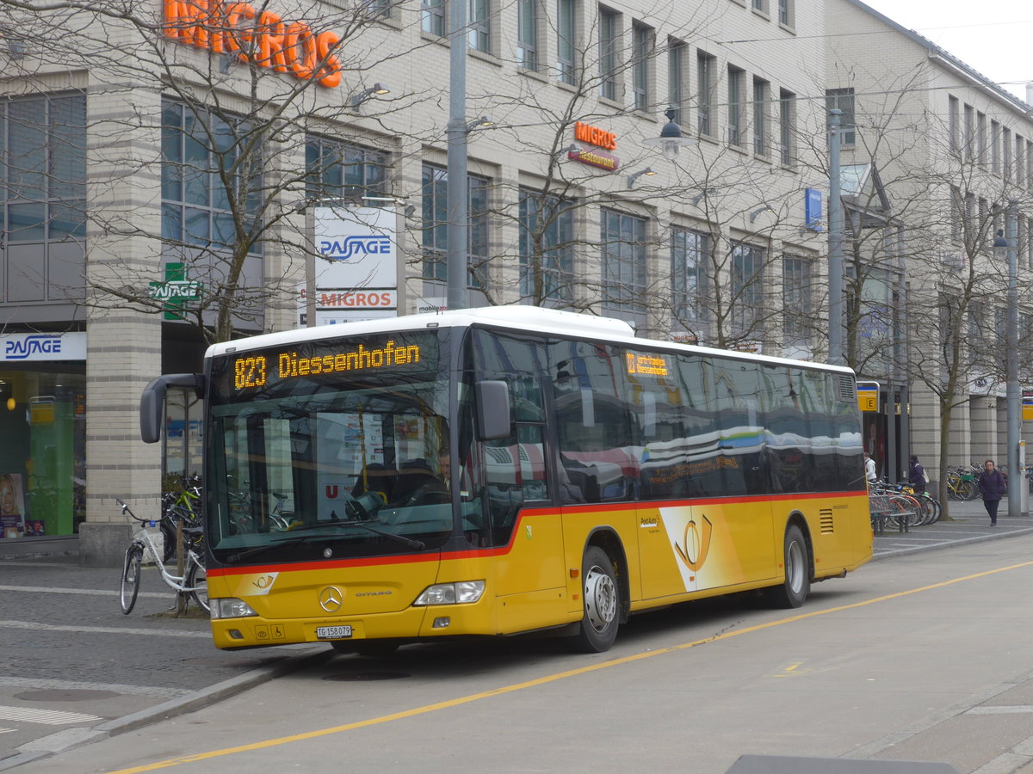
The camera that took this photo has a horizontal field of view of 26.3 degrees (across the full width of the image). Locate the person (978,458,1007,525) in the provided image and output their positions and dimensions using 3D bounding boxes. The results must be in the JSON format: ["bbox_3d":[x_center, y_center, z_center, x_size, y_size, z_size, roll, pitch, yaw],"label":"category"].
[{"bbox_3d":[10.857,2.427,50.500,0.580,1.530,0.380,-1,-2,14],"label":"person"}]

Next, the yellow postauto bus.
[{"bbox_3d":[0.843,1.020,22.656,2.660,3.020,12.000,-4,-3,24],"label":"yellow postauto bus"}]

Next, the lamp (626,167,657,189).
[{"bbox_3d":[2.663,-4.433,46.800,0.700,0.460,0.250,-1,-2,25],"label":"lamp"}]

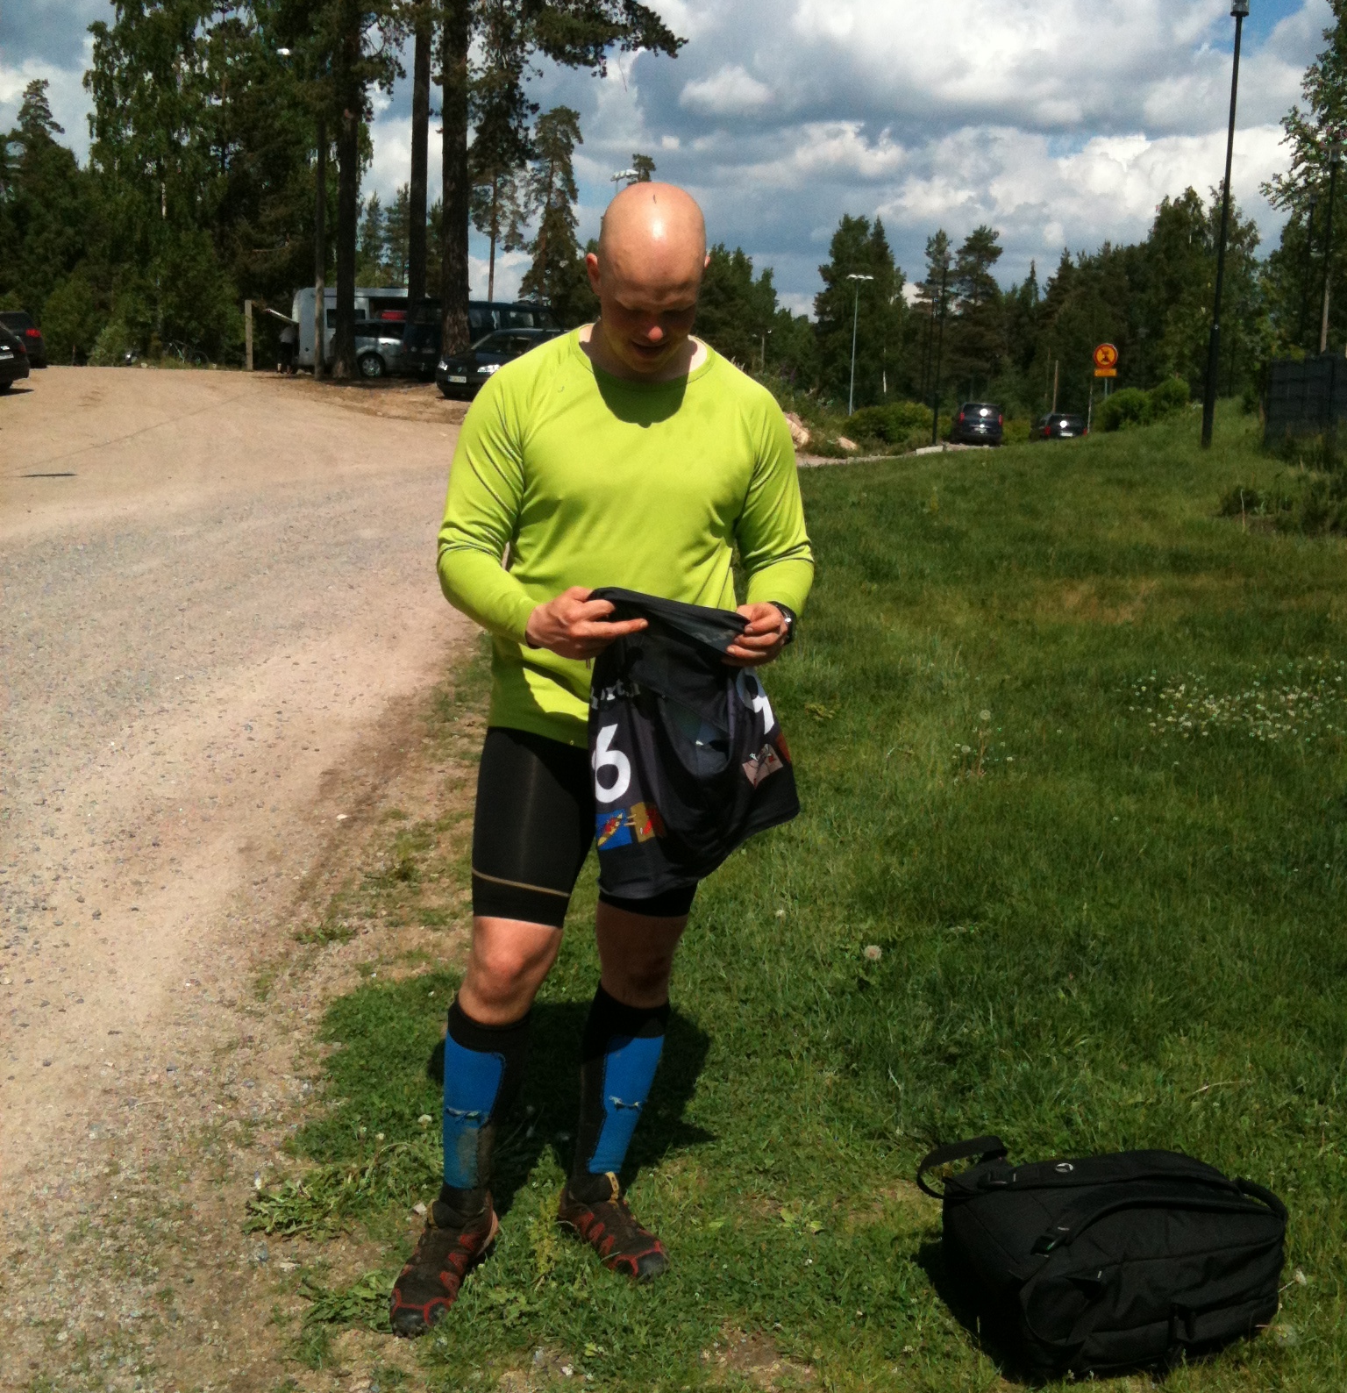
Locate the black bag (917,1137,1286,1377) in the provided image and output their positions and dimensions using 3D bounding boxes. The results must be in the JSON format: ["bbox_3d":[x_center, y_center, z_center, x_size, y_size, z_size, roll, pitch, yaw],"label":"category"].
[{"bbox_3d":[0.683,0.897,2.928,0.480,0.205,0.300,-1,8,-22],"label":"black bag"}]

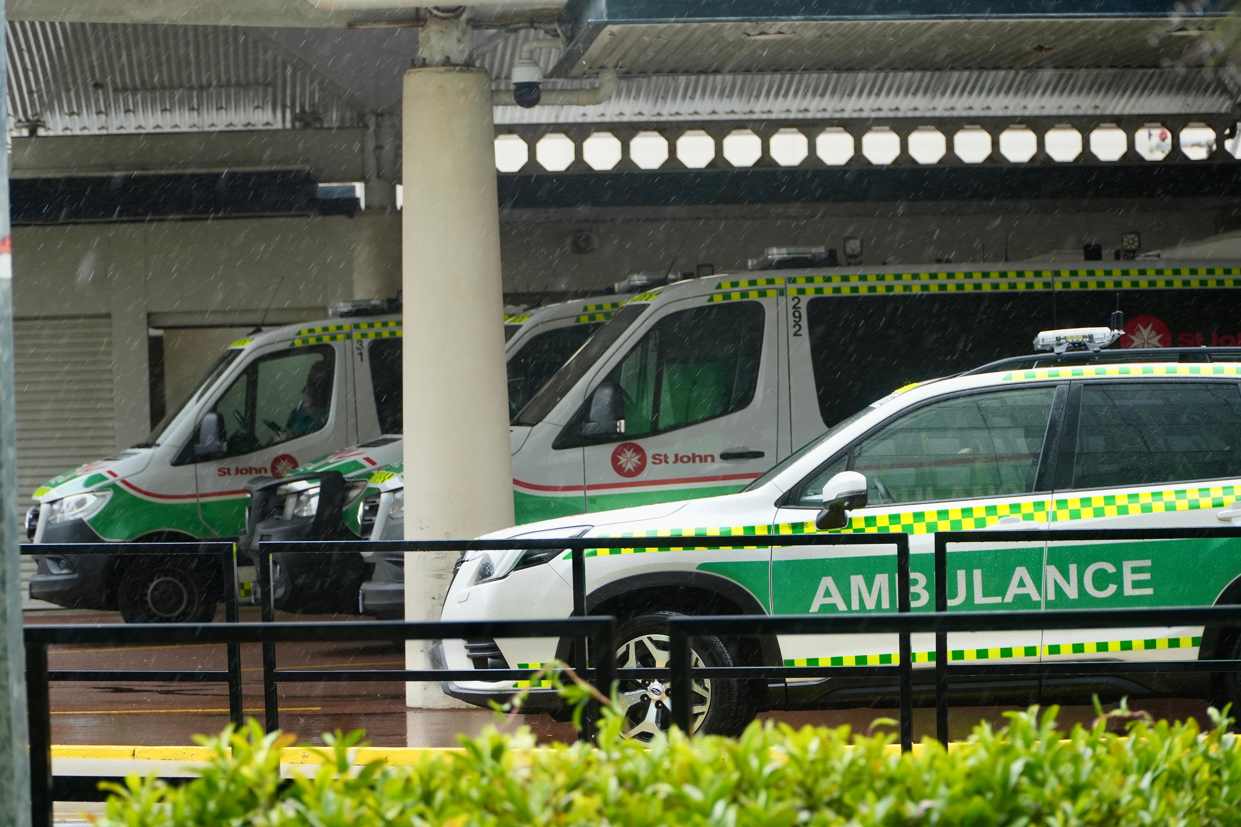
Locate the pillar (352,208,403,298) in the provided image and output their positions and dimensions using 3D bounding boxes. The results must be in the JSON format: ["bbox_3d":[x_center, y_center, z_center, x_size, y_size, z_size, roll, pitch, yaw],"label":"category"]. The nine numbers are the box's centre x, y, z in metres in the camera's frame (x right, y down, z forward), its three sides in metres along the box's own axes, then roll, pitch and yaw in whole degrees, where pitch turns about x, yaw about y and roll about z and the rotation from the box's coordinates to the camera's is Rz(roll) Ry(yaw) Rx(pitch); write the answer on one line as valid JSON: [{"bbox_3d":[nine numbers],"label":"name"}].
[{"bbox_3d":[-1.899,-0.014,35.950,0.600,3.283,0.600,-1,0,0],"label":"pillar"}]

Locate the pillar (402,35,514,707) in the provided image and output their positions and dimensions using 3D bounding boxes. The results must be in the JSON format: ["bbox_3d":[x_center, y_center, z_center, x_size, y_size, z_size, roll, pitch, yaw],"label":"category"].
[{"bbox_3d":[-0.849,-0.159,22.948,0.610,3.358,0.610,-1,0,0],"label":"pillar"}]

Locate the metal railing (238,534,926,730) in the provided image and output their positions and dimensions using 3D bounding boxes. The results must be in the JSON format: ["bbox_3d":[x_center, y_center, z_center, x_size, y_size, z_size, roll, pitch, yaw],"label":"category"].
[{"bbox_3d":[-0.144,0.975,16.940,2.520,1.000,0.050,-2,0,13],"label":"metal railing"}]

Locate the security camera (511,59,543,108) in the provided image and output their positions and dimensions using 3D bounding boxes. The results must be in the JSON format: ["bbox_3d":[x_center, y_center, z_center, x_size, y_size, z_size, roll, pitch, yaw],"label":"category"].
[{"bbox_3d":[-0.486,-1.725,23.230,0.165,0.258,0.165,-1,0,0],"label":"security camera"}]

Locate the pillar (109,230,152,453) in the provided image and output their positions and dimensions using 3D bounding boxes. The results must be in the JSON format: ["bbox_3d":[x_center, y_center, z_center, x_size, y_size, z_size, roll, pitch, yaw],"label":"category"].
[{"bbox_3d":[-4.114,0.065,37.481,0.308,3.259,0.330,-1,0,-12],"label":"pillar"}]

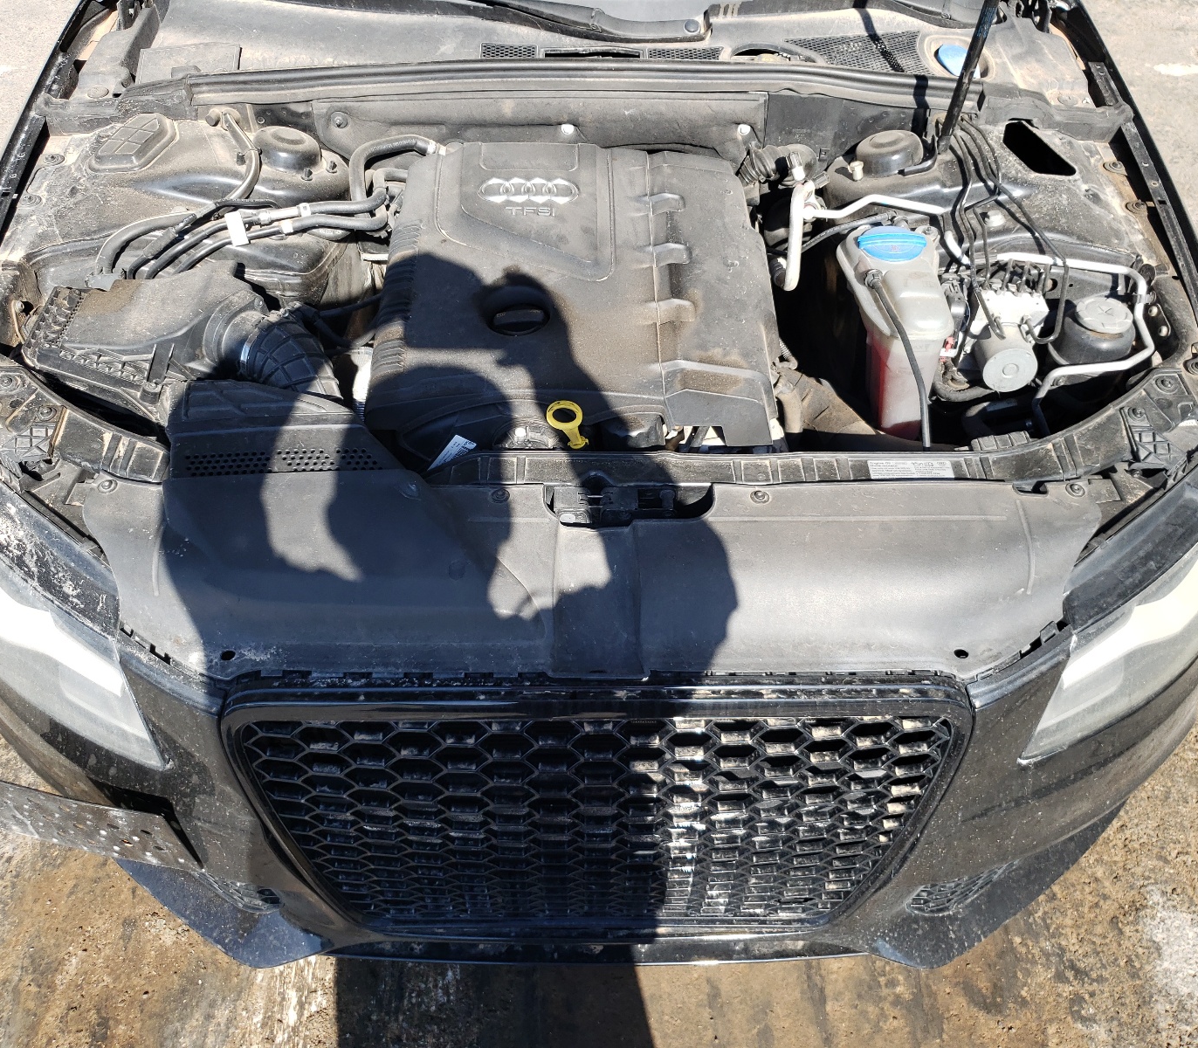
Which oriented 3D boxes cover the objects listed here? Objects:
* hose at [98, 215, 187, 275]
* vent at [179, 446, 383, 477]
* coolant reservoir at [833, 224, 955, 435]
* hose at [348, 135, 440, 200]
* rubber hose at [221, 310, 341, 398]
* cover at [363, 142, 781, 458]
[{"bbox_3d":[-0.632,-0.380,1.456,0.115,0.065,0.085,0,46,0],"label":"hose"},{"bbox_3d":[-0.372,-0.072,1.220,0.225,0.015,0.038,-1,53,-1],"label":"vent"},{"bbox_3d":[0.413,-0.269,1.496,0.150,0.280,0.150,0,46,0],"label":"coolant reservoir"},{"bbox_3d":[-0.310,-0.541,1.609,0.130,0.075,0.070,0,46,0],"label":"hose"},{"bbox_3d":[-0.425,-0.200,1.438,0.150,0.140,0.130,0,46,0],"label":"rubber hose"},{"bbox_3d":[-0.033,-0.325,1.466,0.520,0.150,0.490,0,54,0],"label":"cover"}]

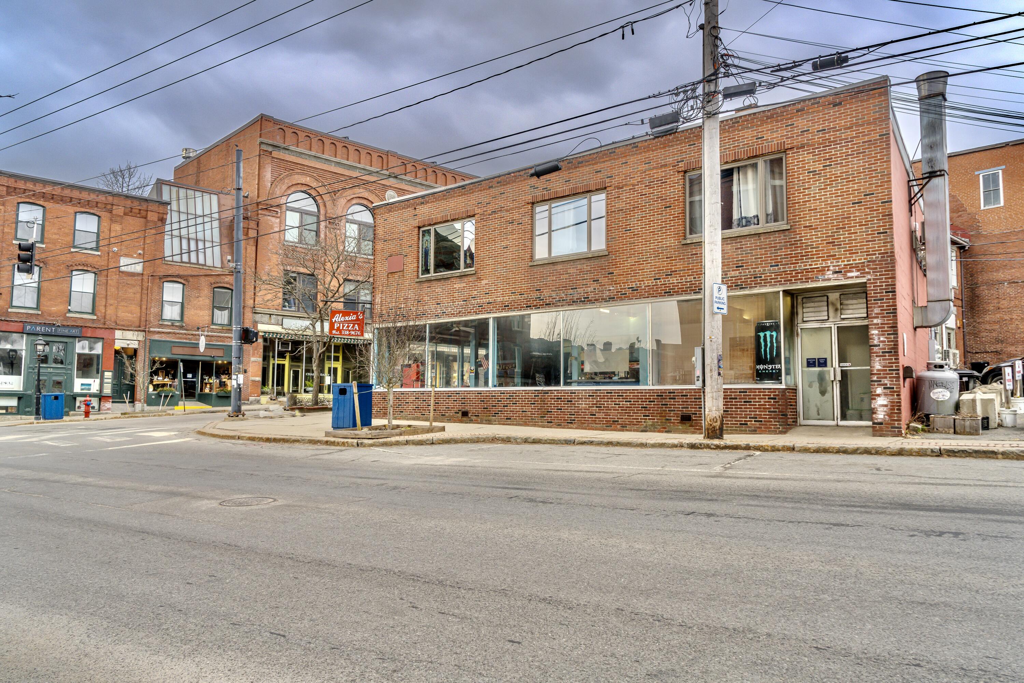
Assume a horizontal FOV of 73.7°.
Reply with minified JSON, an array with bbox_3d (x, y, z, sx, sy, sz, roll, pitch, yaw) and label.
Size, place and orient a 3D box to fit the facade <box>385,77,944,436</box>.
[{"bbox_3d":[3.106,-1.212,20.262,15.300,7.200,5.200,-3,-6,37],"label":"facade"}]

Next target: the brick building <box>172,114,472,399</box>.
[{"bbox_3d":[-13.427,-4.052,50.714,17.500,16.967,14.300,5,-6,-44],"label":"brick building"}]

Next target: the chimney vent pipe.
[{"bbox_3d":[9.589,-3.211,15.660,0.720,5.936,0.600,-3,-6,37],"label":"chimney vent pipe"}]

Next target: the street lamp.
[{"bbox_3d":[-19.838,1.504,28.667,0.460,3.559,0.460,4,-6,-40],"label":"street lamp"}]

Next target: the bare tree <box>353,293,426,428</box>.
[{"bbox_3d":[-2.871,0.447,16.015,1.650,3.214,1.600,1,-5,-10],"label":"bare tree"}]

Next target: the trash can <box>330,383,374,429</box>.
[{"bbox_3d":[-3.957,1.607,16.925,0.720,1.116,0.700,-3,-5,31],"label":"trash can"}]

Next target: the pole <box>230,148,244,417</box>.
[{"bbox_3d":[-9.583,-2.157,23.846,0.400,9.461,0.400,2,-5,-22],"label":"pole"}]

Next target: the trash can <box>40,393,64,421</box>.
[{"bbox_3d":[-19.201,2.729,28.569,0.680,1.100,0.700,-4,-6,43],"label":"trash can"}]

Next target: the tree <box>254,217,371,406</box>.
[{"bbox_3d":[-8.208,-1.283,28.190,4.400,7.885,4.200,1,-5,-16],"label":"tree"}]

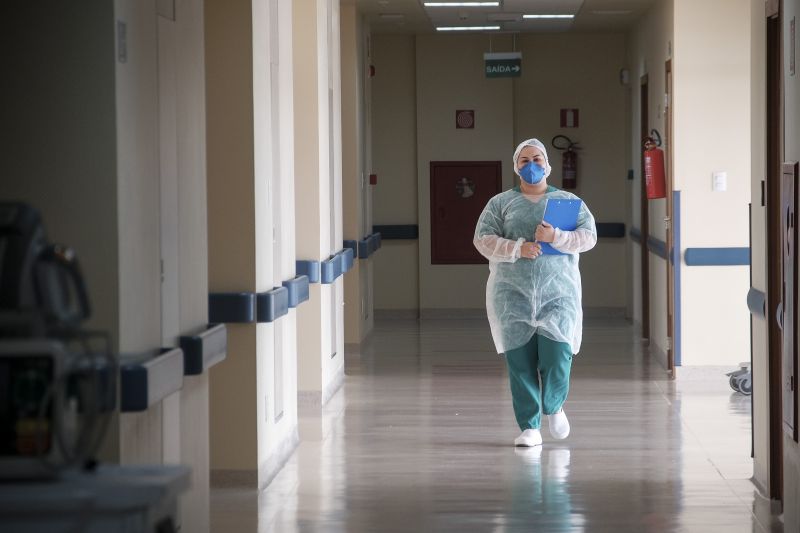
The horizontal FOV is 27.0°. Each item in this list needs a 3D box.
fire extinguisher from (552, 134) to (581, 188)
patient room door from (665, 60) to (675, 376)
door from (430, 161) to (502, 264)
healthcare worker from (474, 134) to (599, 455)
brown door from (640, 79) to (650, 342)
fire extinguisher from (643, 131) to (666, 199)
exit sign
[{"bbox_3d":[1.529,-0.964,15.303,0.250,0.495,0.170,0,4,4],"label":"fire extinguisher"},{"bbox_3d":[1.897,-0.323,11.485,0.070,2.130,0.720,0,4,4],"label":"patient room door"},{"bbox_3d":[0.618,-0.497,15.473,0.660,0.955,0.080,0,4,4],"label":"door"},{"bbox_3d":[0.718,0.135,8.900,0.645,1.610,0.480,0,4,4],"label":"healthcare worker"},{"bbox_3d":[2.029,-0.456,13.516,0.070,2.130,0.800,0,4,4],"label":"brown door"},{"bbox_3d":[1.817,-0.725,11.885,0.150,0.475,0.210,-5,3,4],"label":"fire extinguisher"},{"bbox_3d":[0.917,-1.784,14.787,0.335,0.230,0.050,0,4,7],"label":"exit sign"}]

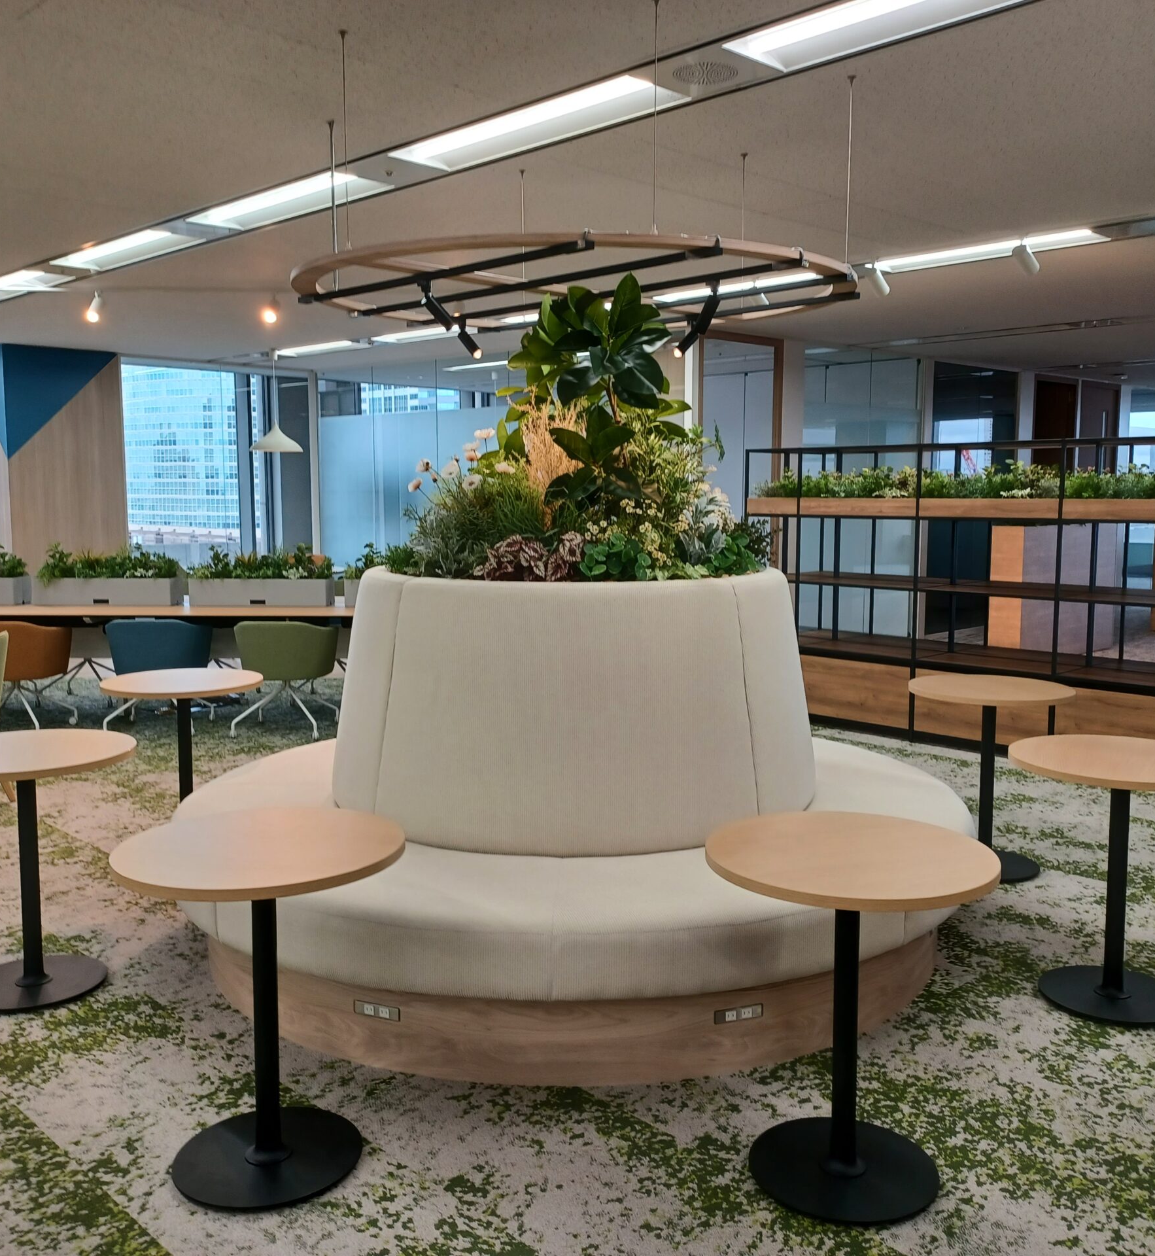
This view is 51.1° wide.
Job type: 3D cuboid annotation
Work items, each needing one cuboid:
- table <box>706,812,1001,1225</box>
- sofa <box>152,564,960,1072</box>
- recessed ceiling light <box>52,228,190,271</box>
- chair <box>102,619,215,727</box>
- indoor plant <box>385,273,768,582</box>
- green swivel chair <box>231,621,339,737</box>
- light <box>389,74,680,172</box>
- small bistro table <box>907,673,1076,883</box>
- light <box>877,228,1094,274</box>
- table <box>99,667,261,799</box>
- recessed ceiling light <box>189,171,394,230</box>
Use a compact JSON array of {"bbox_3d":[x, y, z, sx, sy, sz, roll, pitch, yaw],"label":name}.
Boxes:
[{"bbox_3d":[0.571,0.814,2.563,0.602,0.708,0.602,0,6,0],"label":"table"},{"bbox_3d":[-0.011,0.398,4.115,2.600,1.200,2.600,0,6,0],"label":"sofa"},{"bbox_3d":[-2.383,-1.994,6.348,1.220,0.070,0.300,6,9,44],"label":"recessed ceiling light"},{"bbox_3d":[-2.531,0.268,7.368,0.600,0.710,0.570,0,6,0],"label":"chair"},{"bbox_3d":[-0.003,-0.659,3.981,1.260,1.010,1.150,0,6,0],"label":"indoor plant"},{"bbox_3d":[-1.755,0.272,7.357,0.600,0.710,0.570,1,6,6],"label":"green swivel chair"},{"bbox_3d":[-0.173,-1.750,4.199,1.220,0.070,0.300,6,9,44],"label":"light"},{"bbox_3d":[1.585,0.578,4.671,0.602,0.708,0.602,0,6,0],"label":"small bistro table"},{"bbox_3d":[2.125,-1.984,6.336,0.300,0.070,1.250,-6,9,-43],"label":"light"},{"bbox_3d":[-1.562,0.558,4.826,0.602,0.708,0.602,0,6,0],"label":"table"},{"bbox_3d":[-1.276,-1.871,5.278,0.300,0.070,1.250,-6,9,-44],"label":"recessed ceiling light"}]

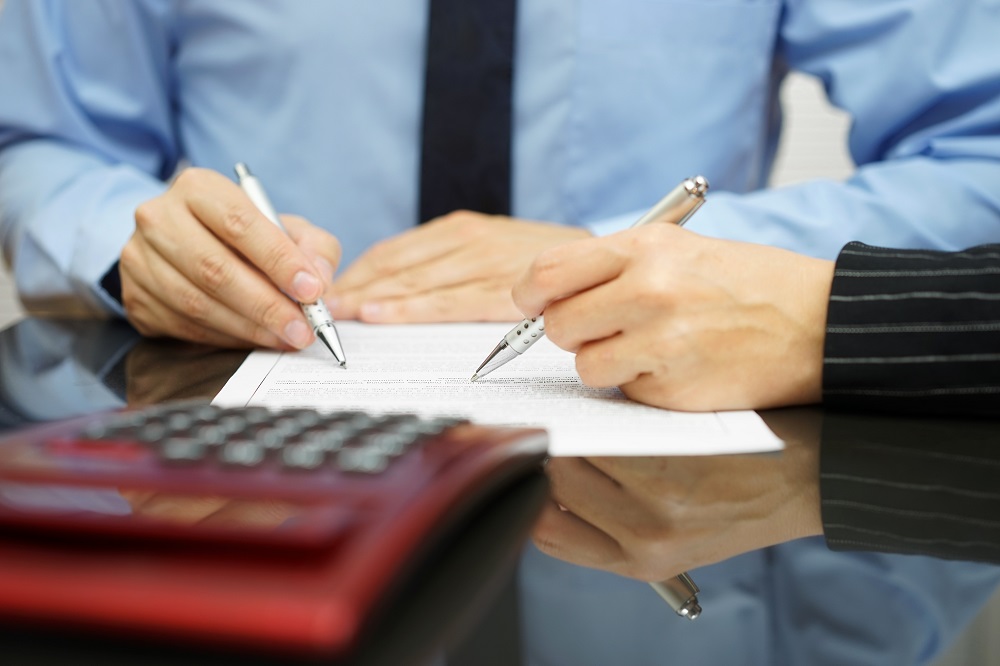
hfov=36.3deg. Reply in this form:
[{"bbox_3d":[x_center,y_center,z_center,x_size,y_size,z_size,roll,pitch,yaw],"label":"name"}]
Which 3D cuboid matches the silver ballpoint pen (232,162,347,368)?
[{"bbox_3d":[-0.097,-0.033,0.705,0.011,0.013,0.135,-7,50,-33],"label":"silver ballpoint pen"}]

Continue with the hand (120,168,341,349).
[{"bbox_3d":[-0.136,-0.038,0.751,0.085,0.078,0.140,-7,12,-33],"label":"hand"}]

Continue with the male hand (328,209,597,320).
[{"bbox_3d":[-0.020,-0.038,0.818,0.155,0.053,0.090,-2,10,-9],"label":"male hand"}]

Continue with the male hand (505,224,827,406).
[{"bbox_3d":[0.070,-0.011,0.620,0.132,0.068,0.078,2,10,14],"label":"male hand"}]

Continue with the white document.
[{"bbox_3d":[-0.009,0.015,0.661,0.210,0.003,0.297,0,10,-1],"label":"white document"}]

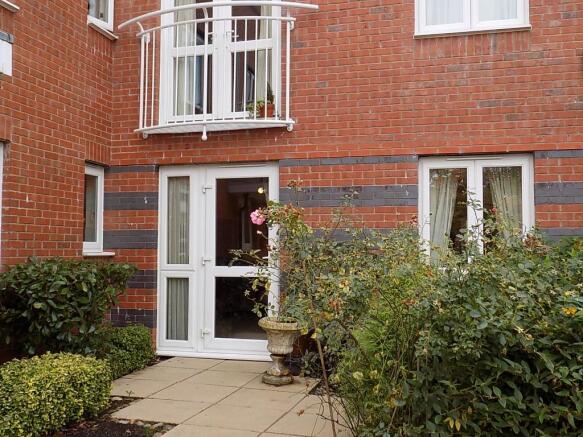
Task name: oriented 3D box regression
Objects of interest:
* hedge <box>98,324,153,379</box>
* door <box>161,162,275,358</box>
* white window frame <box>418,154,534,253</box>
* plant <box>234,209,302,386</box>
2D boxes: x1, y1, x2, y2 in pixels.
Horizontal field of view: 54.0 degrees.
[{"bbox_3d":[-1.815,1.329,5.830,0.520,0.400,0.880,-1,-3,13],"label":"hedge"},{"bbox_3d":[-0.827,0.465,6.394,1.430,2.190,0.130,-1,-3,13],"label":"door"},{"bbox_3d":[1.863,-0.057,5.801,1.110,1.190,0.120,-1,-3,13],"label":"white window frame"},{"bbox_3d":[-0.196,0.704,5.313,0.580,1.600,0.550,0,-3,0],"label":"plant"}]

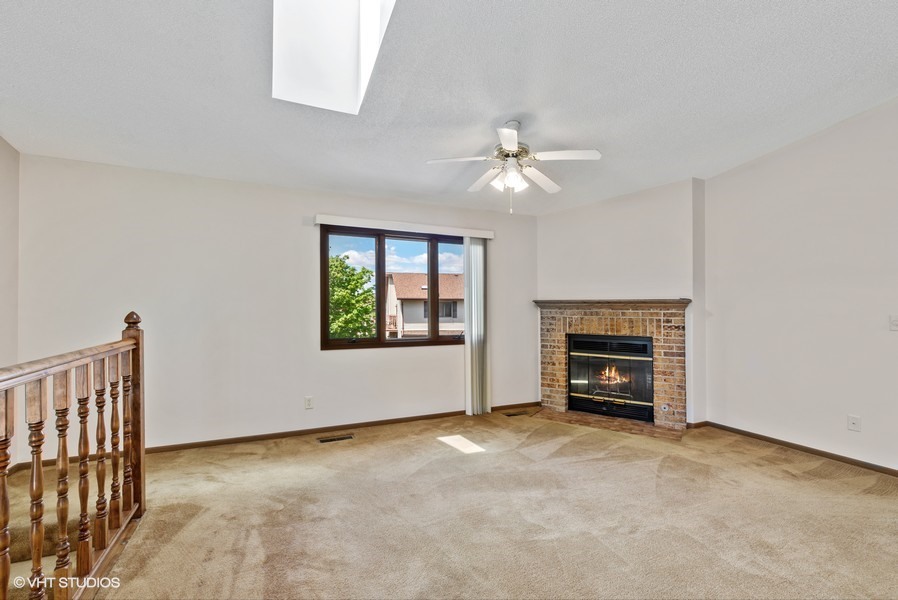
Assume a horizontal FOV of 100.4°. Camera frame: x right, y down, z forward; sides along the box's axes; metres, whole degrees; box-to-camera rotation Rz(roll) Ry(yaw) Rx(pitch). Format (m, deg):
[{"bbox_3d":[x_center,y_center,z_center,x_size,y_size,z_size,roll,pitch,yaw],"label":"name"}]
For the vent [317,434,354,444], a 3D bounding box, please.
[{"bbox_3d":[-1.073,1.318,3.555,0.340,0.020,0.140,0,-1,-23],"label":"vent"}]

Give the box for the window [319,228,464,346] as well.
[{"bbox_3d":[-0.462,-0.120,4.109,1.790,1.265,0.100,0,-1,-23],"label":"window"}]

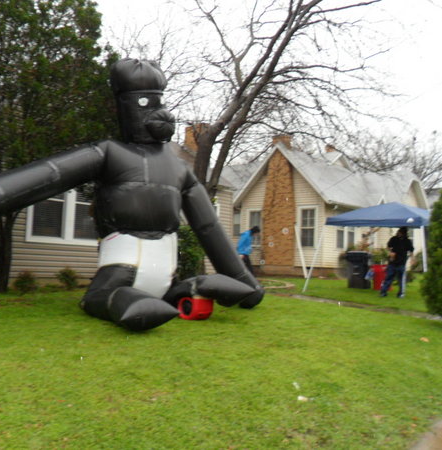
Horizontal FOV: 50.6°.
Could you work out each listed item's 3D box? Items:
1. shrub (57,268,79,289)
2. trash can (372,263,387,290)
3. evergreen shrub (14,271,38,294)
[{"bbox_3d":[-3.259,1.143,10.000,0.470,0.500,0.470,2,-5,0],"label":"shrub"},{"bbox_3d":[4.601,1.514,13.500,0.560,0.750,0.560,2,-5,0],"label":"trash can"},{"bbox_3d":[-3.864,1.136,9.250,0.480,0.470,0.480,2,-5,0],"label":"evergreen shrub"}]

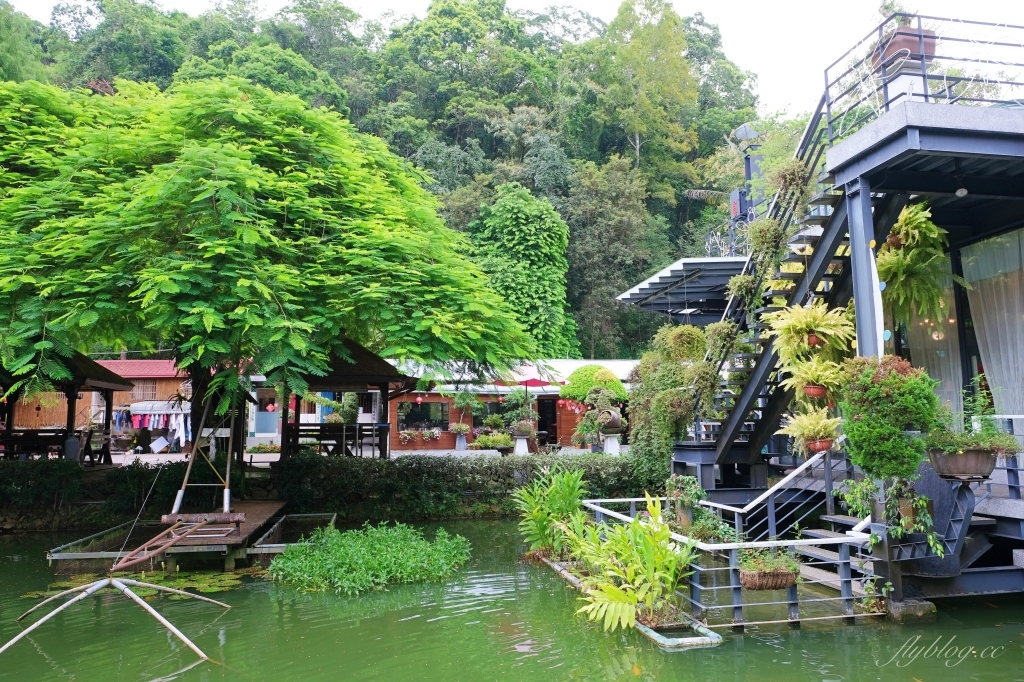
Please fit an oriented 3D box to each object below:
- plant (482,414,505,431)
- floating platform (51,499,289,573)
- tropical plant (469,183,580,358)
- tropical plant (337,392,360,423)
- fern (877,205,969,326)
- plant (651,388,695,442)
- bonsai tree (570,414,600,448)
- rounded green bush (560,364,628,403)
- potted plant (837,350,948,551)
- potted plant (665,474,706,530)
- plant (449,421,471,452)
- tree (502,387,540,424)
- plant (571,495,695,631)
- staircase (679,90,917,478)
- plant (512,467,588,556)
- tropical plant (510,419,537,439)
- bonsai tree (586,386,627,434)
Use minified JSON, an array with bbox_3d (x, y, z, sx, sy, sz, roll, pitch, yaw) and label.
[{"bbox_3d":[-0.691,3.046,25.500,0.850,0.650,0.800,0,-7,0],"label":"plant"},{"bbox_3d":[-6.208,3.812,13.790,2.600,0.480,7.800,1,-8,-13],"label":"floating platform"},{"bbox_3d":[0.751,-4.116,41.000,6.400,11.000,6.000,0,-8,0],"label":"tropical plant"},{"bbox_3d":[-5.834,2.531,24.500,0.680,1.350,0.680,0,-7,0],"label":"tropical plant"},{"bbox_3d":[5.775,-1.076,9.600,1.250,1.700,1.150,0,-7,0],"label":"fern"},{"bbox_3d":[2.752,1.277,11.700,0.760,0.950,0.750,0,-7,0],"label":"plant"},{"bbox_3d":[2.854,3.476,26.500,1.150,1.400,1.050,0,-8,0],"label":"bonsai tree"},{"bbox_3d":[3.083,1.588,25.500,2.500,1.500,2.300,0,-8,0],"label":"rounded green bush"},{"bbox_3d":[4.687,1.418,8.450,1.300,2.400,1.150,0,-7,0],"label":"potted plant"},{"bbox_3d":[2.975,2.769,11.700,0.720,0.970,0.700,0,-8,0],"label":"potted plant"},{"bbox_3d":[-2.077,3.779,27.000,0.870,1.120,0.820,0,-8,0],"label":"plant"},{"bbox_3d":[0.255,1.953,20.500,1.080,1.150,1.000,0,-7,0],"label":"tree"},{"bbox_3d":[1.501,2.759,8.500,1.500,1.650,1.450,0,-7,0],"label":"plant"},{"bbox_3d":[4.312,-0.285,11.102,1.450,5.300,5.000,1,-8,-11],"label":"staircase"},{"bbox_3d":[0.643,2.848,11.400,1.270,1.500,1.200,0,-8,0],"label":"plant"},{"bbox_3d":[0.320,2.436,19.000,0.720,0.580,0.680,0,-8,0],"label":"tropical plant"},{"bbox_3d":[2.740,2.066,20.000,1.200,1.450,1.100,0,-7,0],"label":"bonsai tree"}]

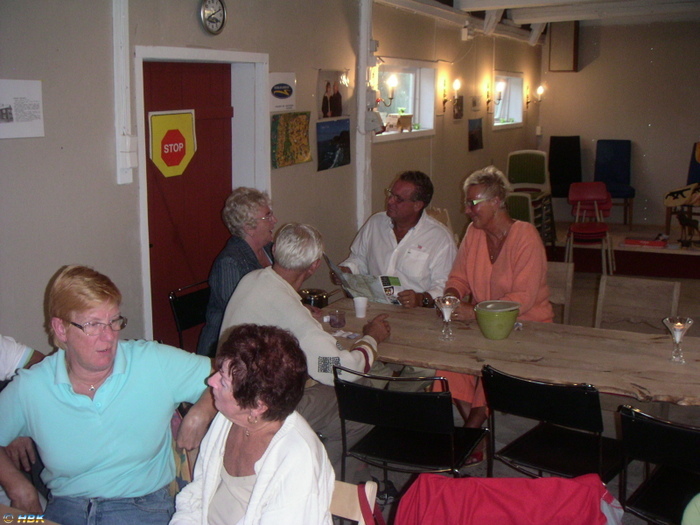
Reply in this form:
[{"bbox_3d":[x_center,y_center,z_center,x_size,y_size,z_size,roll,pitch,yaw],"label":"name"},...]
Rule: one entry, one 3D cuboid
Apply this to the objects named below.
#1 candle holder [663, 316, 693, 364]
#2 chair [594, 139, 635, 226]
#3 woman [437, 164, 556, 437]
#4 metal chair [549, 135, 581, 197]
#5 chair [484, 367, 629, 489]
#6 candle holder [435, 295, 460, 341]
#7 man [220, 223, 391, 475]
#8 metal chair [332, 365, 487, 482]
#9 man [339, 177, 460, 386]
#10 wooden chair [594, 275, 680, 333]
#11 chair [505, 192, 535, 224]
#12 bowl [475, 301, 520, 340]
[{"bbox_3d":[1.254,0.298,2.922,0.112,0.165,0.112,0,12,0],"label":"candle holder"},{"bbox_3d":[3.124,-0.932,9.130,0.460,1.030,0.550,3,13,18],"label":"chair"},{"bbox_3d":[0.638,0.277,3.568,0.550,1.390,0.750,9,15,35],"label":"woman"},{"bbox_3d":[2.501,-0.960,9.220,0.440,1.030,0.520,6,13,27],"label":"metal chair"},{"bbox_3d":[0.812,0.751,2.884,0.450,0.820,0.500,9,15,37],"label":"chair"},{"bbox_3d":[0.399,0.231,3.141,0.100,0.166,0.100,0,12,0],"label":"candle holder"},{"bbox_3d":[-0.147,0.478,3.097,0.600,1.280,0.800,11,17,44],"label":"man"},{"bbox_3d":[0.252,0.724,2.900,0.450,0.800,0.540,6,13,27],"label":"metal chair"},{"bbox_3d":[0.262,0.280,3.771,0.600,1.380,0.760,3,12,14],"label":"man"},{"bbox_3d":[1.328,0.552,3.658,0.420,0.880,0.470,5,13,25],"label":"wooden chair"},{"bbox_3d":[1.427,-0.189,7.131,0.470,0.840,0.520,6,13,27],"label":"chair"},{"bbox_3d":[0.608,0.242,3.174,0.185,0.132,0.185,0,12,0],"label":"bowl"}]

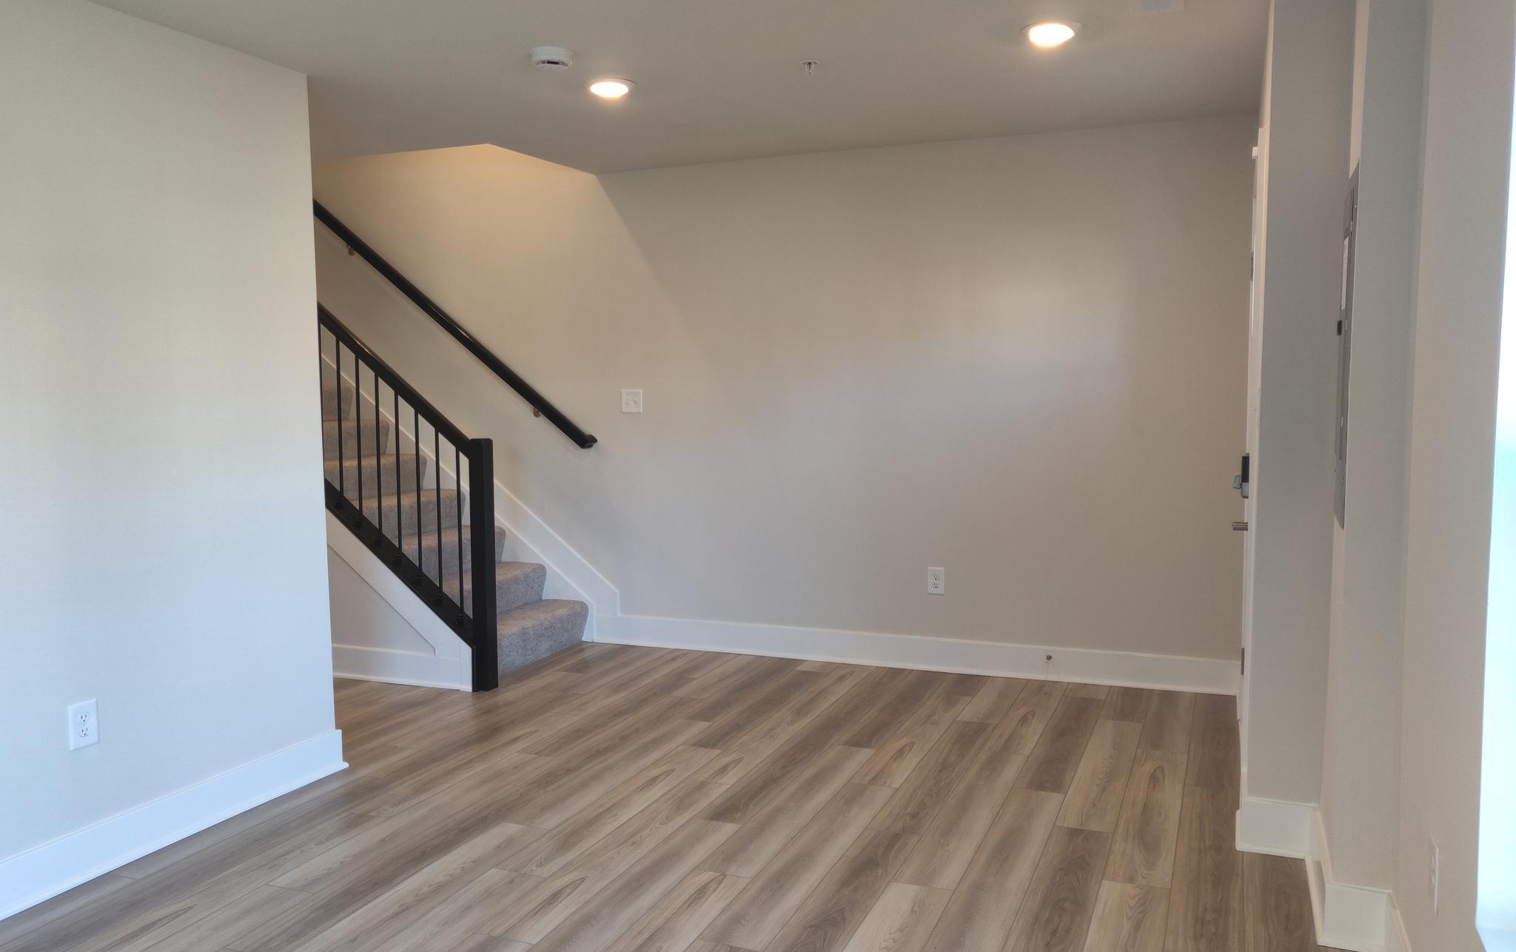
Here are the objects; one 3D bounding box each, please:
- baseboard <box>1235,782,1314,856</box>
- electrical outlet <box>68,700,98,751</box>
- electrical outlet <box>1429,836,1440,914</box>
[{"bbox_3d":[1.502,1.021,3.191,0.185,0.158,0.025,1,5,21],"label":"baseboard"},{"bbox_3d":[-1.903,0.704,3.097,0.010,0.122,0.078,2,5,23],"label":"electrical outlet"},{"bbox_3d":[1.340,0.794,2.181,0.010,0.122,0.078,2,5,23],"label":"electrical outlet"}]

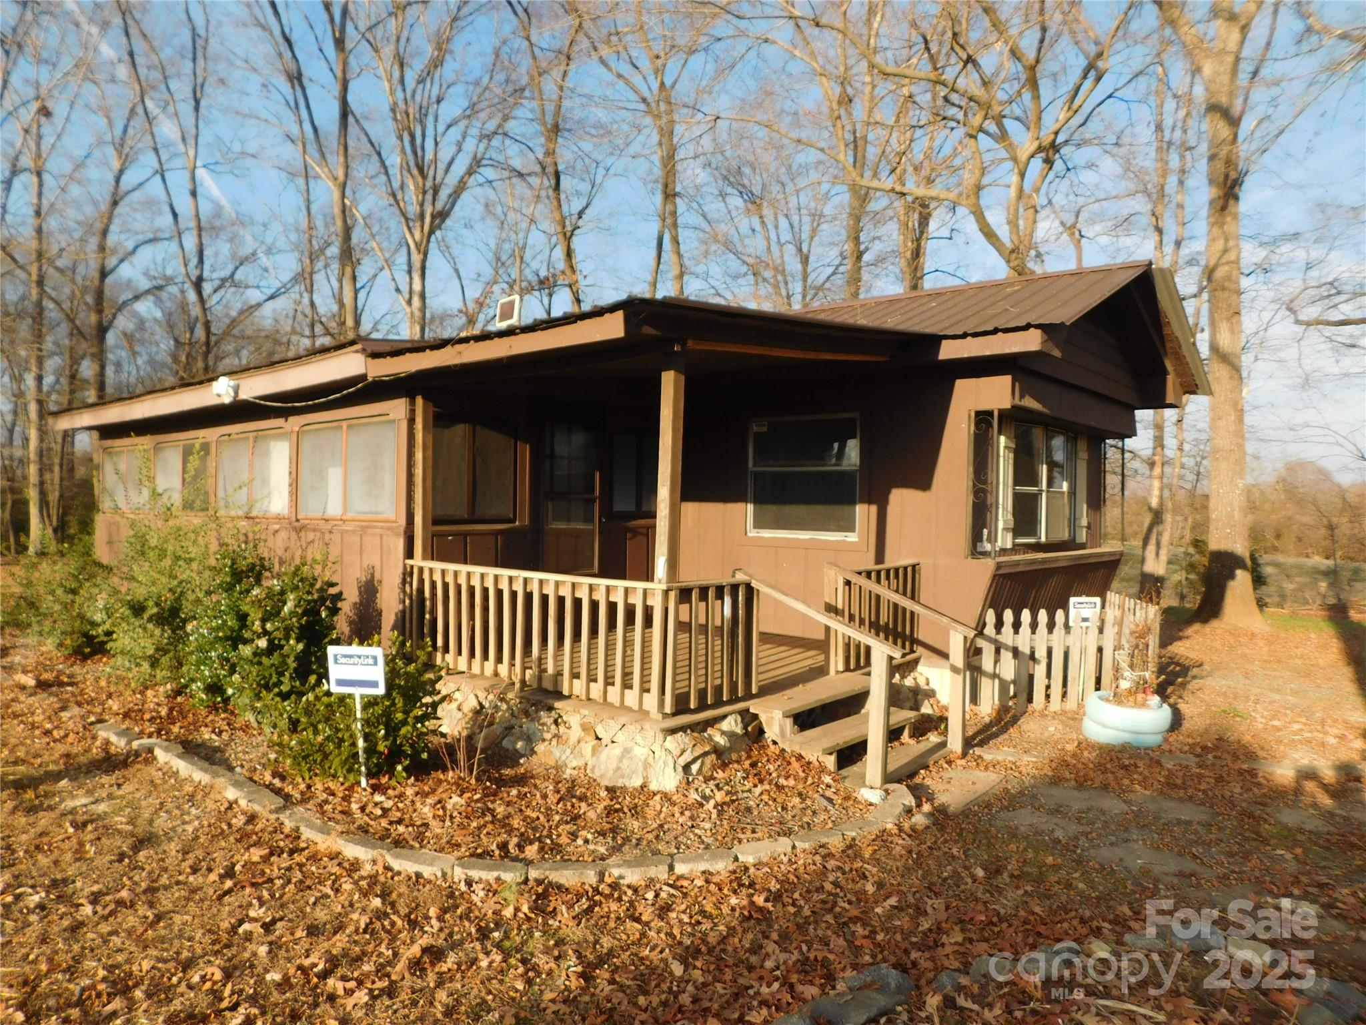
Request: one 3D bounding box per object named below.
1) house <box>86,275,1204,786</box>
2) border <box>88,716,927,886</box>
[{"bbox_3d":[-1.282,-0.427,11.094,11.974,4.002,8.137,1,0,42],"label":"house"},{"bbox_3d":[-1.576,1.546,4.968,5.690,0.130,1.740,1,0,13],"label":"border"}]

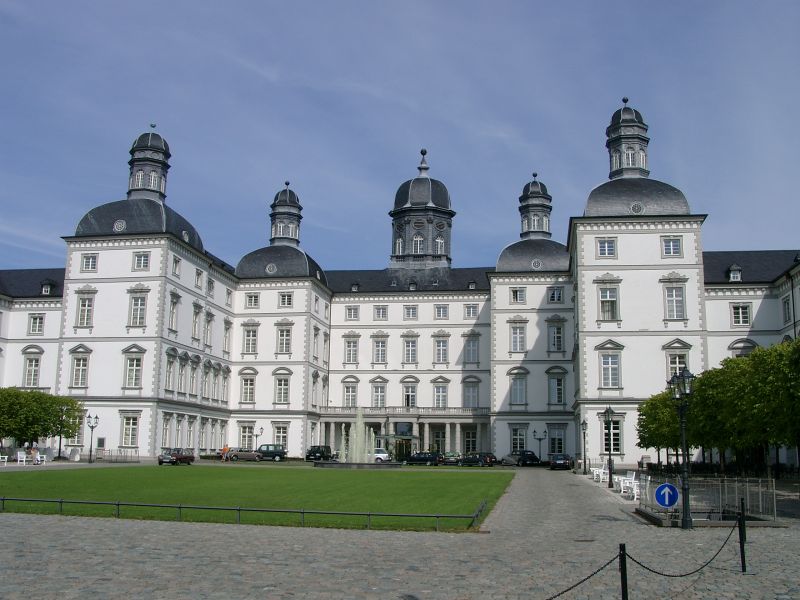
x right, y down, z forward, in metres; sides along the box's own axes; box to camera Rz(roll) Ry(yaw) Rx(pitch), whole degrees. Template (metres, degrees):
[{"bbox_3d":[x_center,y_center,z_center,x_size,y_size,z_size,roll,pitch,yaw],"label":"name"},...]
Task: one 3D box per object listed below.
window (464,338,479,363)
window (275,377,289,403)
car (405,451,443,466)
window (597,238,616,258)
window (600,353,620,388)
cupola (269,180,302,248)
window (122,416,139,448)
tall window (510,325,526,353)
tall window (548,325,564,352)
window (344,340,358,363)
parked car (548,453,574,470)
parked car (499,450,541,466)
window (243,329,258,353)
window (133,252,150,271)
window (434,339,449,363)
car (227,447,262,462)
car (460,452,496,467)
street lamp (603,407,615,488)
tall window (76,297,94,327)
[{"bbox_3d":[9.555,6.738,103.923,1.693,3.235,0.300,-1,-11,9],"label":"window"},{"bbox_3d":[-14.454,11.089,96.661,1.698,3.102,0.300,-1,-11,9],"label":"window"},{"bbox_3d":[2.332,18.001,89.144,4.600,1.470,1.780,-5,-13,26],"label":"car"},{"bbox_3d":[19.009,-4.743,72.231,1.713,1.917,0.300,-1,-11,9],"label":"window"},{"bbox_3d":[18.667,6.275,69.650,1.669,3.141,0.300,-1,-12,8],"label":"window"},{"bbox_3d":[-15.227,-11.584,105.804,4.350,8.900,4.350,-1,-12,8],"label":"cupola"},{"bbox_3d":[-26.803,13.068,78.180,1.641,2.924,0.300,-1,-11,9],"label":"window"},{"bbox_3d":[14.406,4.705,95.411,1.791,3.304,0.300,-1,-11,9],"label":"tall window"},{"bbox_3d":[18.302,4.541,91.722,1.730,3.141,0.300,-1,-12,8],"label":"tall window"},{"bbox_3d":[-6.450,6.975,105.804,1.730,3.039,0.300,-1,-12,8],"label":"window"},{"bbox_3d":[14.122,14.157,68.500,1.770,1.420,4.450,-3,-12,16],"label":"parked car"},{"bbox_3d":[13.408,17.607,87.159,1.800,1.620,4.800,8,-13,-32],"label":"parked car"},{"bbox_3d":[-18.398,5.015,96.701,2.051,3.047,0.300,-1,-11,9],"label":"window"},{"bbox_3d":[-25.764,-3.794,78.241,1.859,1.936,0.300,-1,-11,9],"label":"window"},{"bbox_3d":[5.419,6.634,103.226,1.912,3.173,0.300,-1,-11,9],"label":"window"},{"bbox_3d":[-17.096,17.162,87.139,4.100,1.420,1.740,-1,-11,9],"label":"car"},{"bbox_3d":[8.788,18.058,89.144,4.450,1.470,1.760,-8,-15,39],"label":"car"},{"bbox_3d":[9.967,6.996,37.500,0.550,3.900,0.550,-1,-11,9],"label":"street lamp"},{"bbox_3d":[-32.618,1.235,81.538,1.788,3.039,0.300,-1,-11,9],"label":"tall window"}]

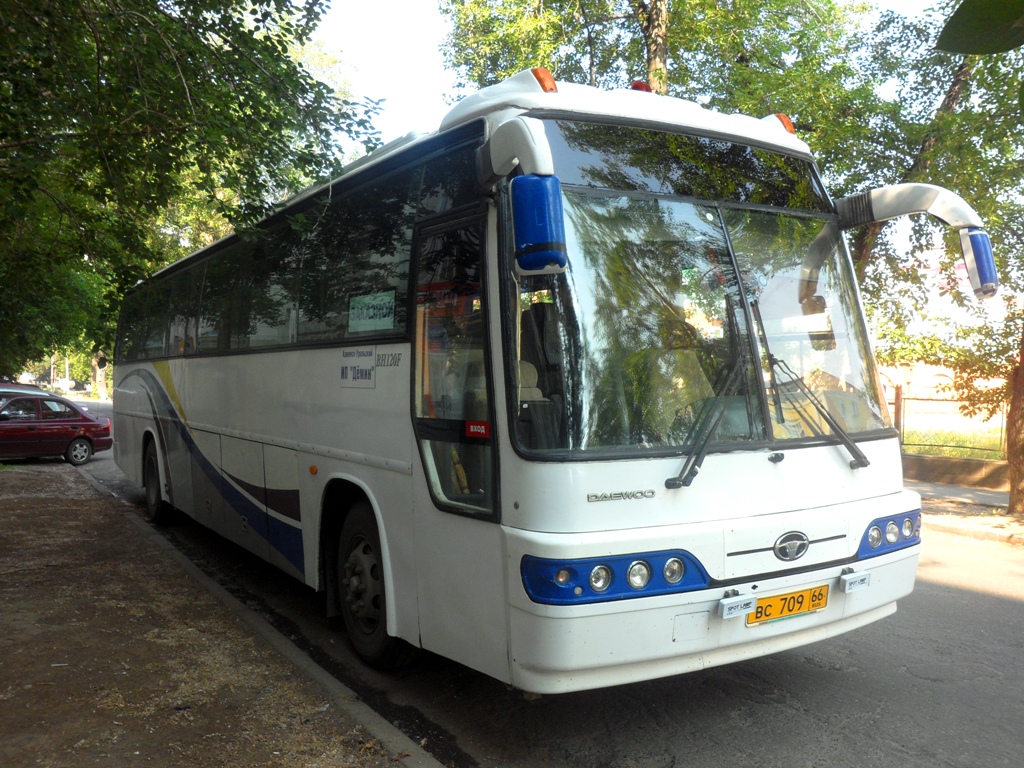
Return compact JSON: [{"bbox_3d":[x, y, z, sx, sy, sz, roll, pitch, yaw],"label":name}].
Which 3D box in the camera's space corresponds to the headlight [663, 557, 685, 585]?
[{"bbox_3d":[0.693,0.808,4.106,0.115,0.115,0.060,-2,1,-31],"label":"headlight"}]

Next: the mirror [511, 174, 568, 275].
[{"bbox_3d":[0.106,-0.613,3.640,0.200,0.375,0.140,-5,-8,-9],"label":"mirror"}]

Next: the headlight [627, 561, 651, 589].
[{"bbox_3d":[0.532,0.811,4.039,0.120,0.120,0.060,-2,1,-31],"label":"headlight"}]

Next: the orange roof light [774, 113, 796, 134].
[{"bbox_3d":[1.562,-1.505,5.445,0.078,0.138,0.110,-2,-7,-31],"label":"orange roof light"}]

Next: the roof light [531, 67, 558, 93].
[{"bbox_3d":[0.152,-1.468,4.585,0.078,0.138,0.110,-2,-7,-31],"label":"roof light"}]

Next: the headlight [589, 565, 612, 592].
[{"bbox_3d":[0.364,0.816,3.981,0.115,0.115,0.060,-2,1,-31],"label":"headlight"}]

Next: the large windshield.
[{"bbox_3d":[1.029,-0.453,4.778,2.300,1.600,0.360,-2,-13,-31],"label":"large windshield"}]

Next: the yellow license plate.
[{"bbox_3d":[1.293,1.026,4.400,0.525,0.120,0.020,-2,9,-31],"label":"yellow license plate"}]

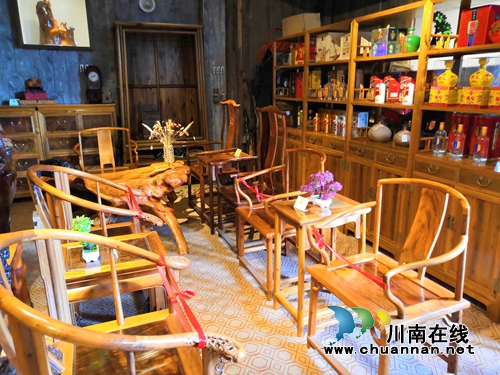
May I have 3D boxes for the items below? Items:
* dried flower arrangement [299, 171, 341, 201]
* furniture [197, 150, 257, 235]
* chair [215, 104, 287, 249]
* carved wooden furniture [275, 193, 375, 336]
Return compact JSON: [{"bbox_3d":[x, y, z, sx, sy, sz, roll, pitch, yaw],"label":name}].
[{"bbox_3d":[0.435,-0.004,2.448,0.179,0.136,0.214,-7,16,-24],"label":"dried flower arrangement"},{"bbox_3d":[-0.222,0.041,4.161,0.515,0.715,0.422,-7,16,-24],"label":"furniture"},{"bbox_3d":[0.003,-0.089,3.545,0.529,1.273,0.586,-7,16,-24],"label":"chair"},{"bbox_3d":[0.457,0.464,2.521,0.503,0.708,0.408,-7,16,-24],"label":"carved wooden furniture"}]

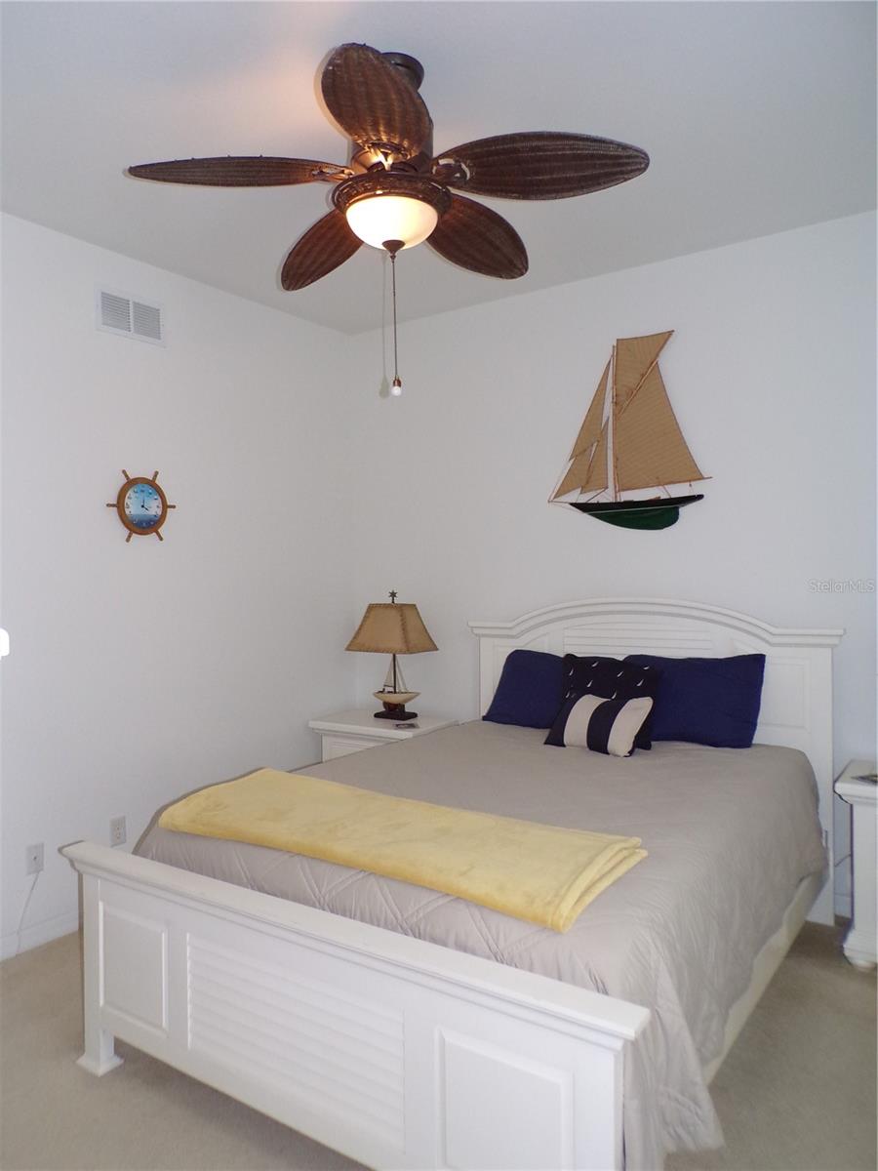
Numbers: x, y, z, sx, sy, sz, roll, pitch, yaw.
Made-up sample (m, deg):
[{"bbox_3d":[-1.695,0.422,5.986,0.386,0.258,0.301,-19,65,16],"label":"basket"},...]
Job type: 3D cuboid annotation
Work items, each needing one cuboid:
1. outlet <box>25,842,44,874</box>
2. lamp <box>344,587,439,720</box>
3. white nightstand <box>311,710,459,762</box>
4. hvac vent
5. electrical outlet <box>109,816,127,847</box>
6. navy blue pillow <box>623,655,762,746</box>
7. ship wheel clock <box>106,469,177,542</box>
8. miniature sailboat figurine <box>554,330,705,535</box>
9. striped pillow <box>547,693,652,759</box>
[{"bbox_3d":[-1.523,1.037,3.070,0.010,0.112,0.070,0,1,35],"label":"outlet"},{"bbox_3d":[-0.235,0.361,4.268,0.415,0.670,0.275,0,1,35],"label":"lamp"},{"bbox_3d":[-0.276,1.015,4.222,0.680,0.631,0.420,0,1,35],"label":"white nightstand"},{"bbox_3d":[-1.291,-1.126,3.415,0.016,0.180,0.335,0,1,35],"label":"hvac vent"},{"bbox_3d":[-1.324,1.021,3.358,0.010,0.113,0.070,0,1,35],"label":"electrical outlet"},{"bbox_3d":[1.020,0.457,3.331,0.595,0.390,0.180,0,-16,35],"label":"navy blue pillow"},{"bbox_3d":[-1.247,-0.331,3.452,0.040,0.303,0.338,0,1,35],"label":"ship wheel clock"},{"bbox_3d":[0.835,-0.670,3.642,0.765,0.857,0.070,0,1,35],"label":"miniature sailboat figurine"},{"bbox_3d":[0.636,0.545,3.197,0.385,0.260,0.135,0,-35,40],"label":"striped pillow"}]

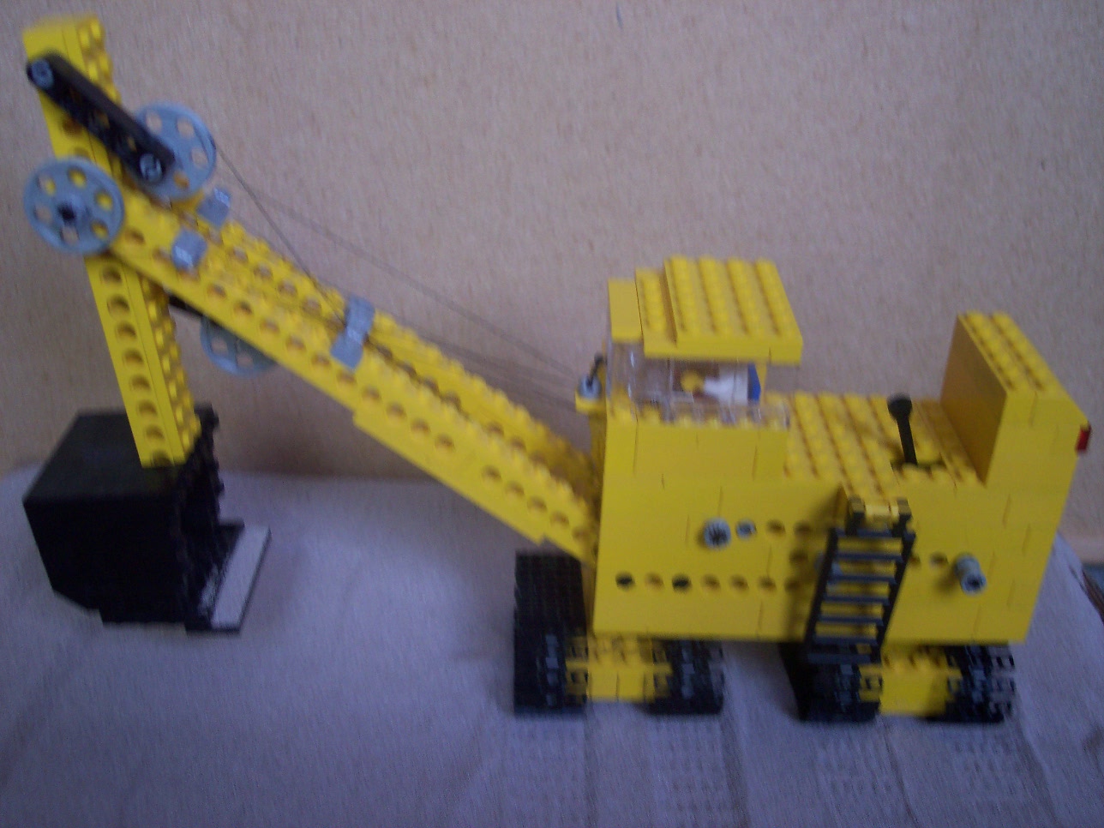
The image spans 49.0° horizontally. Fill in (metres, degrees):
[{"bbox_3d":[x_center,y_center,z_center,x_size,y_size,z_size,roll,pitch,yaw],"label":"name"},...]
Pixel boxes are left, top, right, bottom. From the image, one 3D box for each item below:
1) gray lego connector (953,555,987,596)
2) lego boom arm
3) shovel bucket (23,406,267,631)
[{"bbox_3d":[0.116,0.044,0.335,0.007,0.007,0.009,1,31,0],"label":"gray lego connector"},{"bbox_3d":[-0.055,-0.028,0.325,0.145,0.154,0.045,1,31,0],"label":"lego boom arm"},{"bbox_3d":[-0.118,0.031,0.363,0.051,0.049,0.048,-3,31,2],"label":"shovel bucket"}]

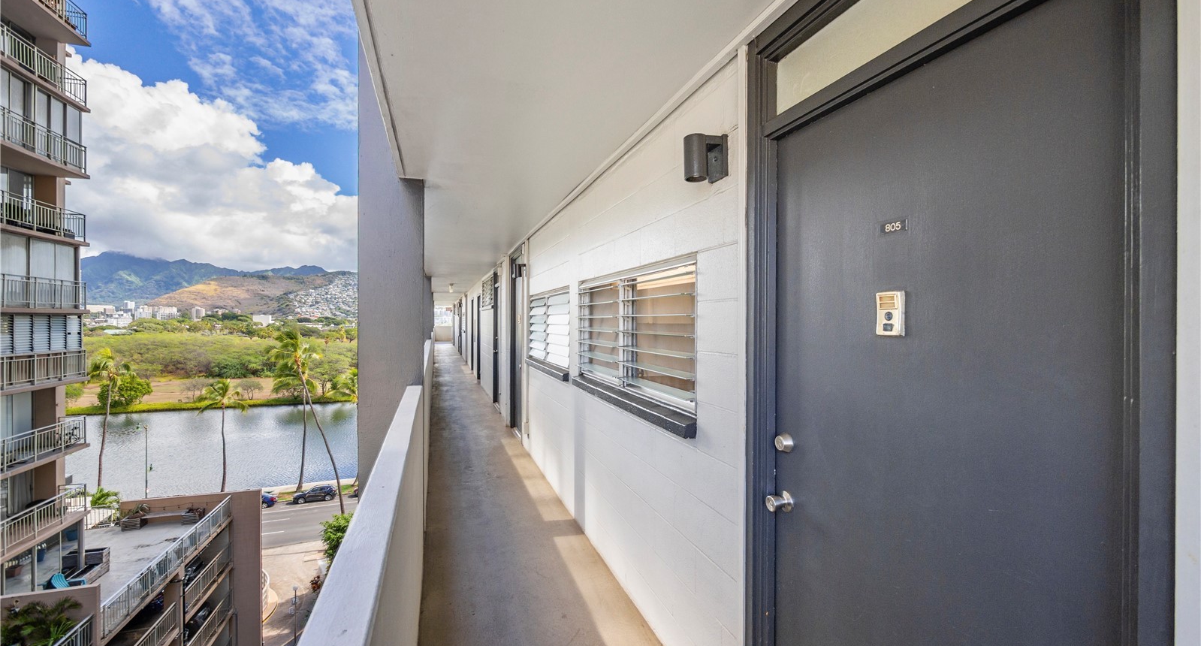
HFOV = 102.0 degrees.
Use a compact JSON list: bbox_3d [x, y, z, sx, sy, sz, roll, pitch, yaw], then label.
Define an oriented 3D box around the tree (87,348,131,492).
[{"bbox_3d":[-54.200,11.950,53.500,4.300,18.400,4.300,0,1,-20],"label":"tree"}]

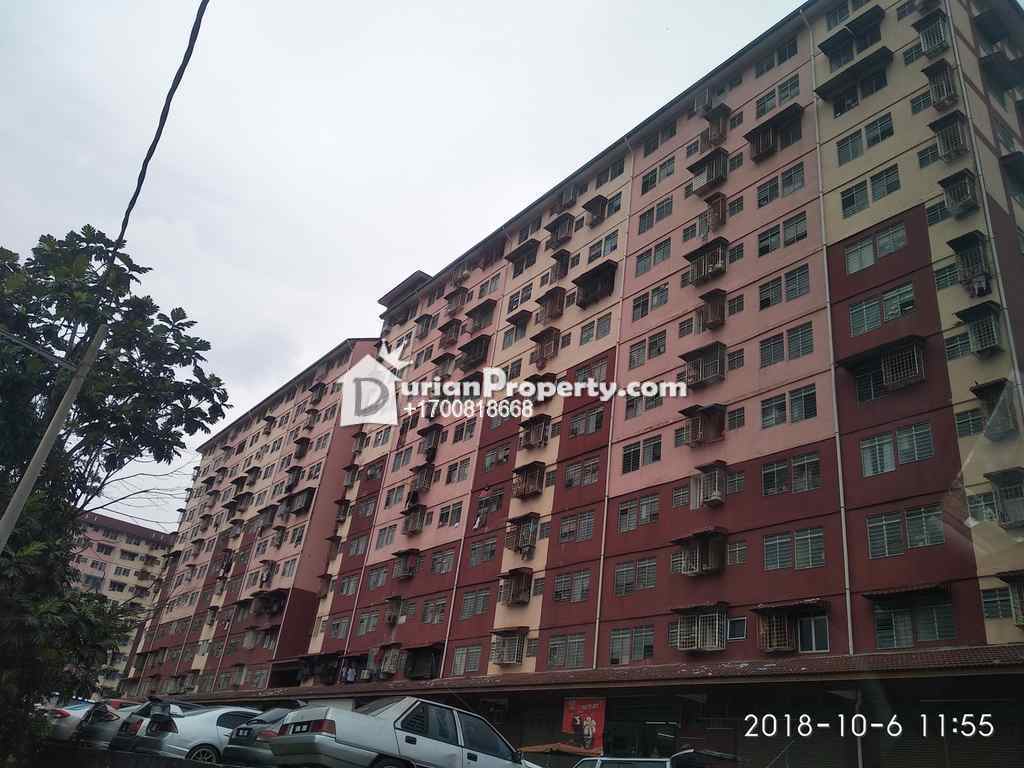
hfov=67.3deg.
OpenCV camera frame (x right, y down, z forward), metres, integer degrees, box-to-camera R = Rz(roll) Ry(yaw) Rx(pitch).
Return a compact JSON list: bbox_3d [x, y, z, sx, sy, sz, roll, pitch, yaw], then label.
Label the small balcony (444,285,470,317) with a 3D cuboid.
[{"bbox_3d":[-4.181,-6.072,57.106,0.680,1.800,2.150,26,-33,-30],"label":"small balcony"}]

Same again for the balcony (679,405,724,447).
[{"bbox_3d":[7.949,1.698,32.068,0.680,1.600,2.030,26,-33,-30],"label":"balcony"}]

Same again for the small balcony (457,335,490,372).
[{"bbox_3d":[-2.627,-2.066,51.816,0.835,1.833,2.495,26,-32,-29],"label":"small balcony"}]

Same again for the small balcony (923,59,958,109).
[{"bbox_3d":[16.152,-11.392,29.127,0.636,1.708,0.840,25,-32,-29],"label":"small balcony"}]

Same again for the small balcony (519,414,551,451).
[{"bbox_3d":[1.236,2.668,42.169,0.652,1.629,1.864,26,-32,-29],"label":"small balcony"}]

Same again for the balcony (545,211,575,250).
[{"bbox_3d":[2.950,-9.576,48.792,0.720,1.708,2.156,25,-32,-29],"label":"balcony"}]

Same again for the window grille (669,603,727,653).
[{"bbox_3d":[6.653,8.768,27.652,0.598,1.515,2.193,25,-32,-29],"label":"window grille"}]

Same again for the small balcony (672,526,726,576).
[{"bbox_3d":[7.155,6.507,29.592,0.680,1.570,2.240,26,-33,-30],"label":"small balcony"}]

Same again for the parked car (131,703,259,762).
[{"bbox_3d":[-5.542,7.742,16.485,4.550,1.420,1.730,30,-34,-34],"label":"parked car"}]

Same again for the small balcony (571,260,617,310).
[{"bbox_3d":[4.527,-5.463,43.167,0.692,1.932,2.996,25,-32,-29],"label":"small balcony"}]

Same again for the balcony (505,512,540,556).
[{"bbox_3d":[0.470,7.513,38.539,0.627,1.685,2.062,25,-32,-29],"label":"balcony"}]

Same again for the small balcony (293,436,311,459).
[{"bbox_3d":[-19.007,5.805,69.529,0.720,1.400,1.750,25,-32,-29],"label":"small balcony"}]

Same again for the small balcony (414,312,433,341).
[{"bbox_3d":[-7.204,-4.581,61.360,0.608,1.596,1.484,25,-32,-29],"label":"small balcony"}]

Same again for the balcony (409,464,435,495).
[{"bbox_3d":[-6.073,6.250,50.615,0.580,1.622,2.447,25,-32,-29],"label":"balcony"}]

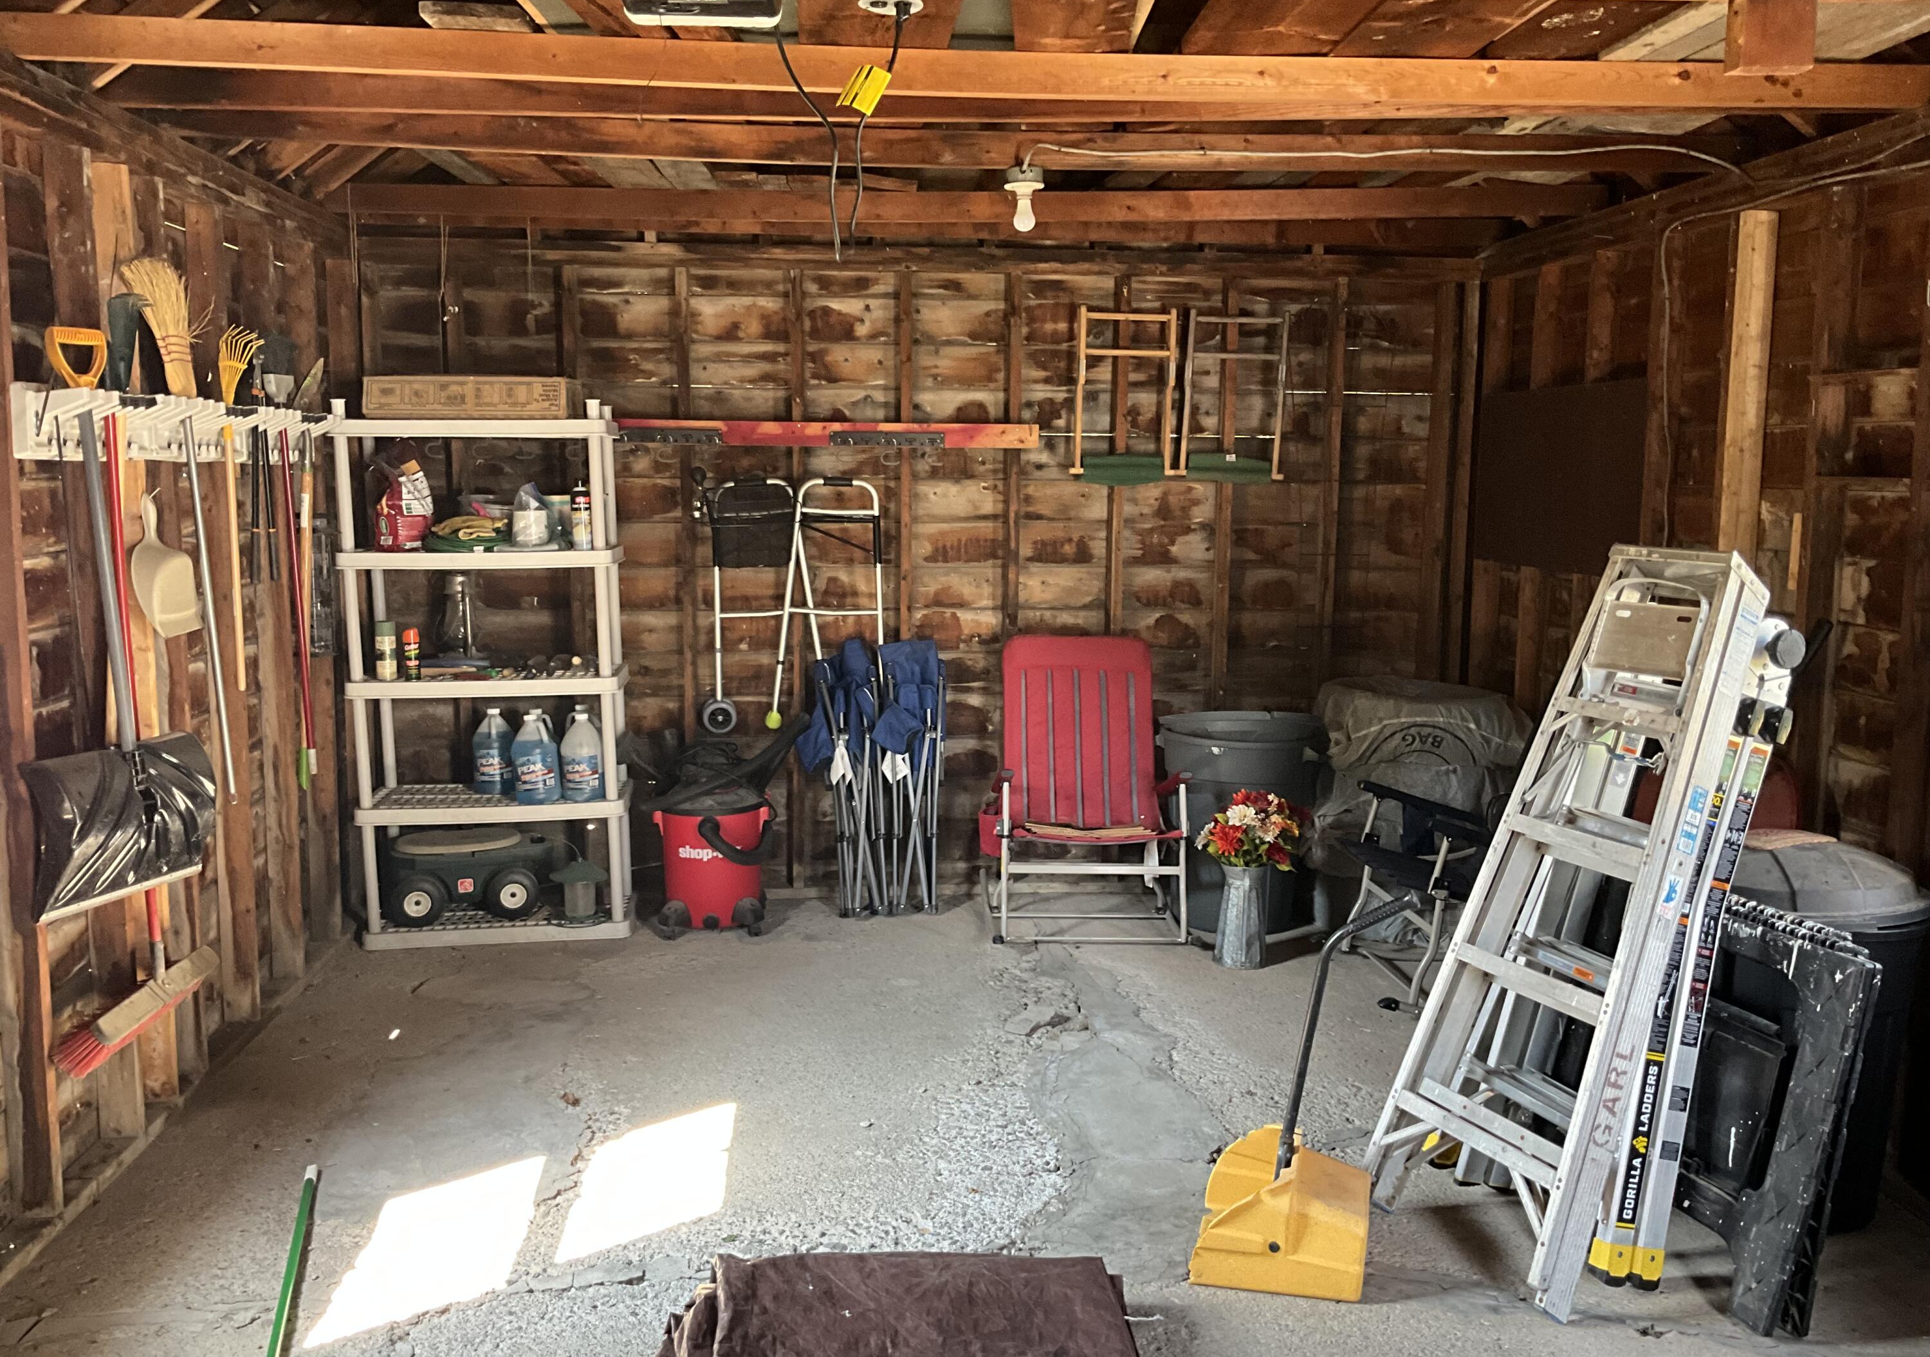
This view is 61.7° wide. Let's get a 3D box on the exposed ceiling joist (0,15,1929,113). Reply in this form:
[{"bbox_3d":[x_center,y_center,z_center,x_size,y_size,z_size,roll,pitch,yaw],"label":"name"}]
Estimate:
[{"bbox_3d":[0.073,-1.310,3.487,4.120,0.096,0.050,0,8,-4],"label":"exposed ceiling joist"}]

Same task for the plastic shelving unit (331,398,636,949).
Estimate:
[{"bbox_3d":[-1.638,-0.028,5.655,0.890,1.850,0.440,-1,8,-5],"label":"plastic shelving unit"}]

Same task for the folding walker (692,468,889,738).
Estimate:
[{"bbox_3d":[-0.648,-0.273,5.962,0.700,0.975,0.200,0,8,-5],"label":"folding walker"}]

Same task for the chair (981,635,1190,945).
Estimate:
[{"bbox_3d":[0.410,0.377,5.844,0.700,1.020,0.580,0,8,-3],"label":"chair"}]

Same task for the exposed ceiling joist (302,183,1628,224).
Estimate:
[{"bbox_3d":[-0.023,-1.575,5.360,4.250,0.105,0.045,0,8,1],"label":"exposed ceiling joist"}]

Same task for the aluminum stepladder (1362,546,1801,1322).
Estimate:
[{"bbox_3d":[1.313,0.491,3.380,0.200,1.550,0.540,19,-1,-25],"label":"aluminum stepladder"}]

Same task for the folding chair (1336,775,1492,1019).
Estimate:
[{"bbox_3d":[1.609,0.579,5.256,0.660,0.800,0.660,0,8,-7],"label":"folding chair"}]

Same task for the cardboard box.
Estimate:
[{"bbox_3d":[-1.674,-0.952,5.517,0.670,0.135,0.260,0,8,-3],"label":"cardboard box"}]

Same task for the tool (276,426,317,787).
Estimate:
[{"bbox_3d":[-1.988,-0.223,4.832,0.050,1.120,0.080,0,12,-5],"label":"tool"}]

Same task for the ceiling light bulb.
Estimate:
[{"bbox_3d":[0.161,-1.319,4.439,0.115,0.182,0.115,0,8,-5],"label":"ceiling light bulb"}]

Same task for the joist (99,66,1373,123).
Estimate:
[{"bbox_3d":[0.043,-1.374,3.823,4.200,0.105,0.045,0,8,-1],"label":"joist"}]

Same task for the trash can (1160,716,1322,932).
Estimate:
[{"bbox_3d":[1.006,0.524,5.928,0.610,0.720,0.600,1,8,0],"label":"trash can"}]

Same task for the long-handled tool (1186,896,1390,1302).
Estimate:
[{"bbox_3d":[0.672,0.827,3.333,0.370,0.800,0.270,2,8,11],"label":"long-handled tool"}]

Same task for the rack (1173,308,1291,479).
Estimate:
[{"bbox_3d":[0.988,-1.053,5.948,0.410,0.610,0.120,0,8,-3],"label":"rack"}]

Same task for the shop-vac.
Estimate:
[{"bbox_3d":[-0.880,0.527,5.793,0.540,0.710,0.480,-1,8,-9],"label":"shop-vac"}]

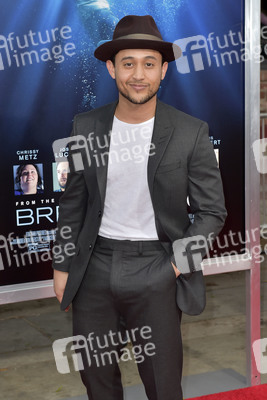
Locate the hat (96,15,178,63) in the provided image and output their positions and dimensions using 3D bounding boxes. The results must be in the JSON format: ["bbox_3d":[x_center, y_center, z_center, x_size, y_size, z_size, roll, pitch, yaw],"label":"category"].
[{"bbox_3d":[0.016,-0.512,2.450,0.277,0.135,0.305,-2,-4,0],"label":"hat"}]

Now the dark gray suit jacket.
[{"bbox_3d":[0.021,0.011,2.540,0.535,0.690,0.310,0,11,11],"label":"dark gray suit jacket"}]

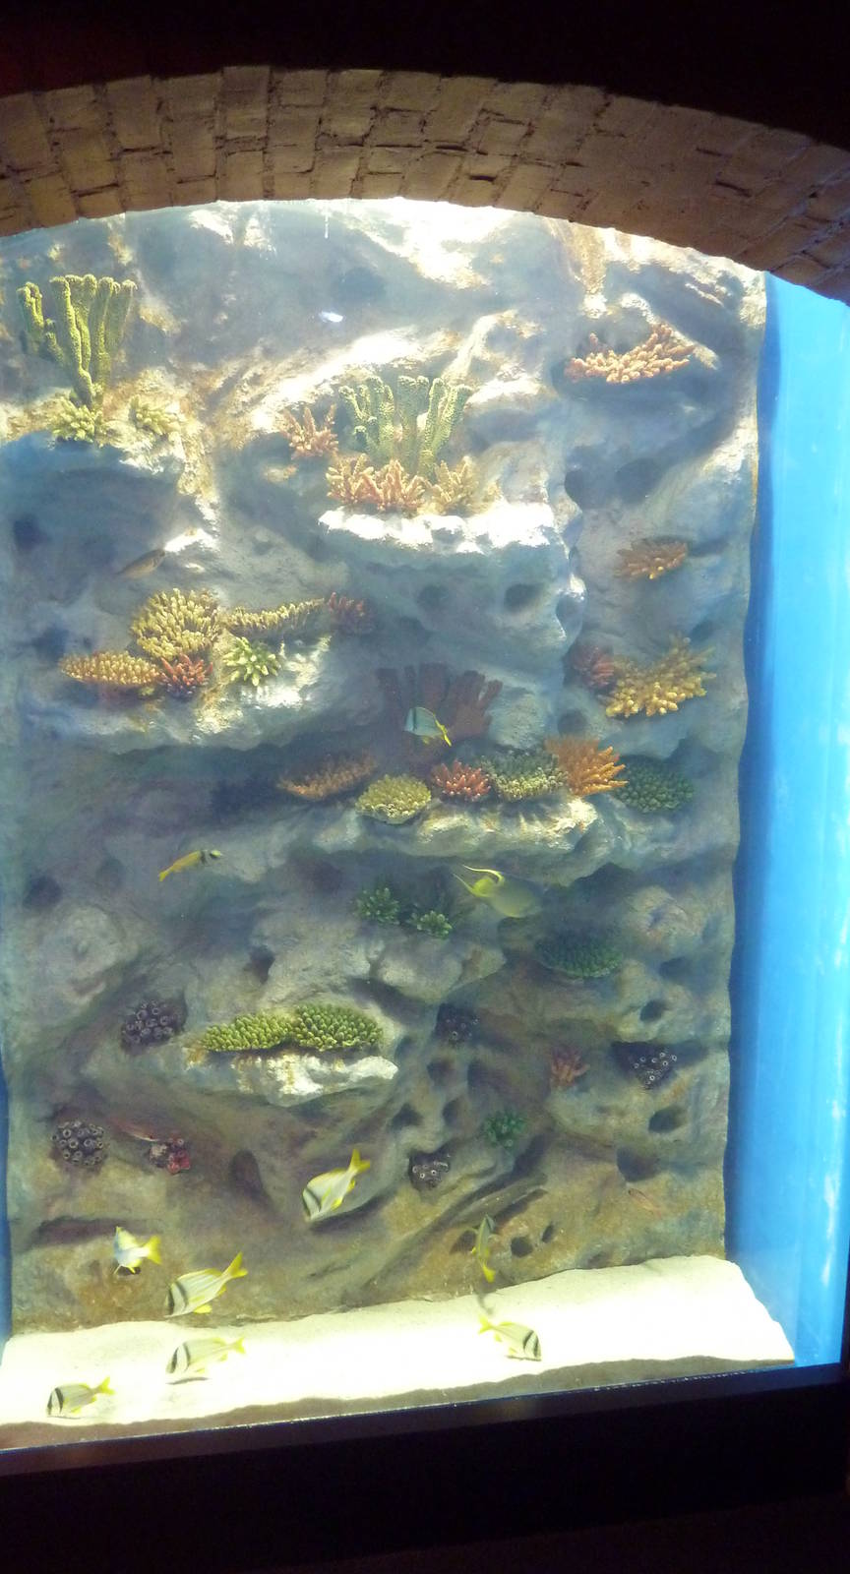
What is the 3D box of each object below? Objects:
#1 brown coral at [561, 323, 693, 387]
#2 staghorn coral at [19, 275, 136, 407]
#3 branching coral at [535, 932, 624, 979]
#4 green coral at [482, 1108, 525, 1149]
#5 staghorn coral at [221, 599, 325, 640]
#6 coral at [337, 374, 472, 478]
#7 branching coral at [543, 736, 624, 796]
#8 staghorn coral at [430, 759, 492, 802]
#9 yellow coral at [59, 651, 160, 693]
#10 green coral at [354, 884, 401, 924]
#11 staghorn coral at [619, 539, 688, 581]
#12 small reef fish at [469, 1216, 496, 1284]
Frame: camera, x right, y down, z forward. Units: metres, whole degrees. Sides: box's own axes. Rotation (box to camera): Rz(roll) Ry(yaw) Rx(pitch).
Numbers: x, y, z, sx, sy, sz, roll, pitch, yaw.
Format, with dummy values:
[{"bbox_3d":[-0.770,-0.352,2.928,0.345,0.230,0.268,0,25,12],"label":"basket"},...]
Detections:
[{"bbox_3d":[0.362,-0.764,2.009,0.219,0.100,0.140,-1,8,-9],"label":"brown coral"},{"bbox_3d":[-0.576,-0.740,1.893,0.182,0.200,0.110,-1,8,-9],"label":"staghorn coral"},{"bbox_3d":[0.289,0.316,2.129,0.154,0.075,0.130,-1,8,-9],"label":"branching coral"},{"bbox_3d":[0.152,0.664,2.203,0.083,0.074,0.065,-1,8,-9],"label":"green coral"},{"bbox_3d":[-0.262,-0.288,1.958,0.176,0.069,0.110,-1,8,-9],"label":"staghorn coral"},{"bbox_3d":[-0.035,-0.614,1.932,0.224,0.169,0.110,-1,8,-9],"label":"coral"},{"bbox_3d":[0.280,-0.039,2.020,0.130,0.102,0.110,-1,8,-10],"label":"branching coral"},{"bbox_3d":[0.067,-0.011,2.103,0.108,0.071,0.090,-1,8,-9],"label":"staghorn coral"},{"bbox_3d":[-0.544,-0.200,1.971,0.165,0.070,0.120,-1,8,-9],"label":"yellow coral"},{"bbox_3d":[-0.084,0.213,2.064,0.081,0.069,0.075,-1,8,-9],"label":"green coral"},{"bbox_3d":[0.427,-0.425,2.136,0.120,0.074,0.085,-1,8,-9],"label":"staghorn coral"},{"bbox_3d":[0.109,0.877,2.153,0.035,0.060,0.140,1,30,3],"label":"small reef fish"}]

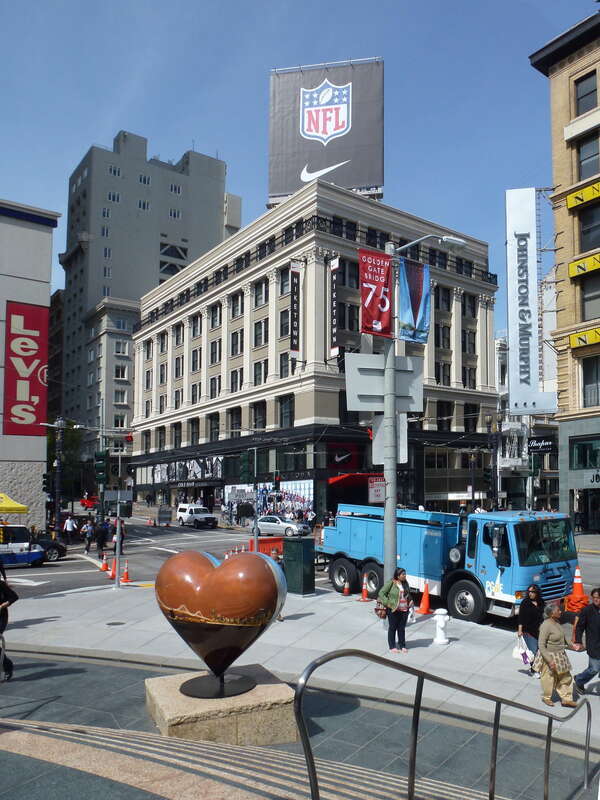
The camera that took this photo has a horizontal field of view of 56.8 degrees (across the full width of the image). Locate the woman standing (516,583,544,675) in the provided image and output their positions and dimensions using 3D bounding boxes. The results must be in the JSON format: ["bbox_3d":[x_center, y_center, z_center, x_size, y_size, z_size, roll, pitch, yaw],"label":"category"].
[{"bbox_3d":[4.250,4.154,10.100,0.500,1.620,0.420,0,-7,-5],"label":"woman standing"}]

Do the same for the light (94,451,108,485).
[{"bbox_3d":[-6.584,2.239,18.400,0.420,1.080,0.360,4,-8,-34],"label":"light"}]

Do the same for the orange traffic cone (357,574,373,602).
[{"bbox_3d":[1.756,5.070,15.045,0.380,0.720,0.380,5,-9,-36],"label":"orange traffic cone"}]

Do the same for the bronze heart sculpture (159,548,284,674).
[{"bbox_3d":[-0.975,2.605,6.800,1.760,1.510,0.880,-4,-8,25],"label":"bronze heart sculpture"}]

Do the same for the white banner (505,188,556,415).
[{"bbox_3d":[12.572,-5.547,30.490,2.450,12.745,0.450,-1,-7,9],"label":"white banner"}]

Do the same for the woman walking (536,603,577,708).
[{"bbox_3d":[3.792,3.777,8.200,0.550,1.550,0.580,-6,-9,36],"label":"woman walking"}]

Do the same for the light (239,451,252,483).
[{"bbox_3d":[-1.867,2.278,19.000,0.420,1.080,0.360,4,-8,-34],"label":"light"}]

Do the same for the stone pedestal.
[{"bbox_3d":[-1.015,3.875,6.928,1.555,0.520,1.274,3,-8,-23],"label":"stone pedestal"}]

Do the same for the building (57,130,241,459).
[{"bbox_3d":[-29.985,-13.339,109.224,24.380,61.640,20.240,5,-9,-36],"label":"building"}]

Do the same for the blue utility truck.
[{"bbox_3d":[3.850,4.491,16.420,2.480,2.700,7.700,5,-8,-36],"label":"blue utility truck"}]

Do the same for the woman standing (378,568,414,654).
[{"bbox_3d":[1.852,4.070,10.700,0.620,1.640,0.480,6,-9,-43],"label":"woman standing"}]

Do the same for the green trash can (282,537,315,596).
[{"bbox_3d":[-0.046,5.027,16.900,0.550,1.720,0.820,5,-9,-36],"label":"green trash can"}]

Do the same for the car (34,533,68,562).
[{"bbox_3d":[-12.930,6.680,25.389,4.500,1.480,1.800,5,-9,-36],"label":"car"}]

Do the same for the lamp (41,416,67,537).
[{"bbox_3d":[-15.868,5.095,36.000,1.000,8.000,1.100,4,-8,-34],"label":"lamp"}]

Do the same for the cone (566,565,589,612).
[{"bbox_3d":[6.954,4.724,13.900,0.500,1.180,0.500,5,-9,-37],"label":"cone"}]

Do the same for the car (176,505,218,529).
[{"bbox_3d":[-8.468,9.515,45.908,1.780,1.740,4.850,5,-9,-36],"label":"car"}]

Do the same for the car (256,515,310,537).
[{"bbox_3d":[-1.221,8.895,39.789,4.420,1.430,1.760,-4,-8,29],"label":"car"}]

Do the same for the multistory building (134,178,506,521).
[{"bbox_3d":[-0.909,-1.836,71.780,24.916,29.893,41.500,5,-9,-36],"label":"multistory building"}]

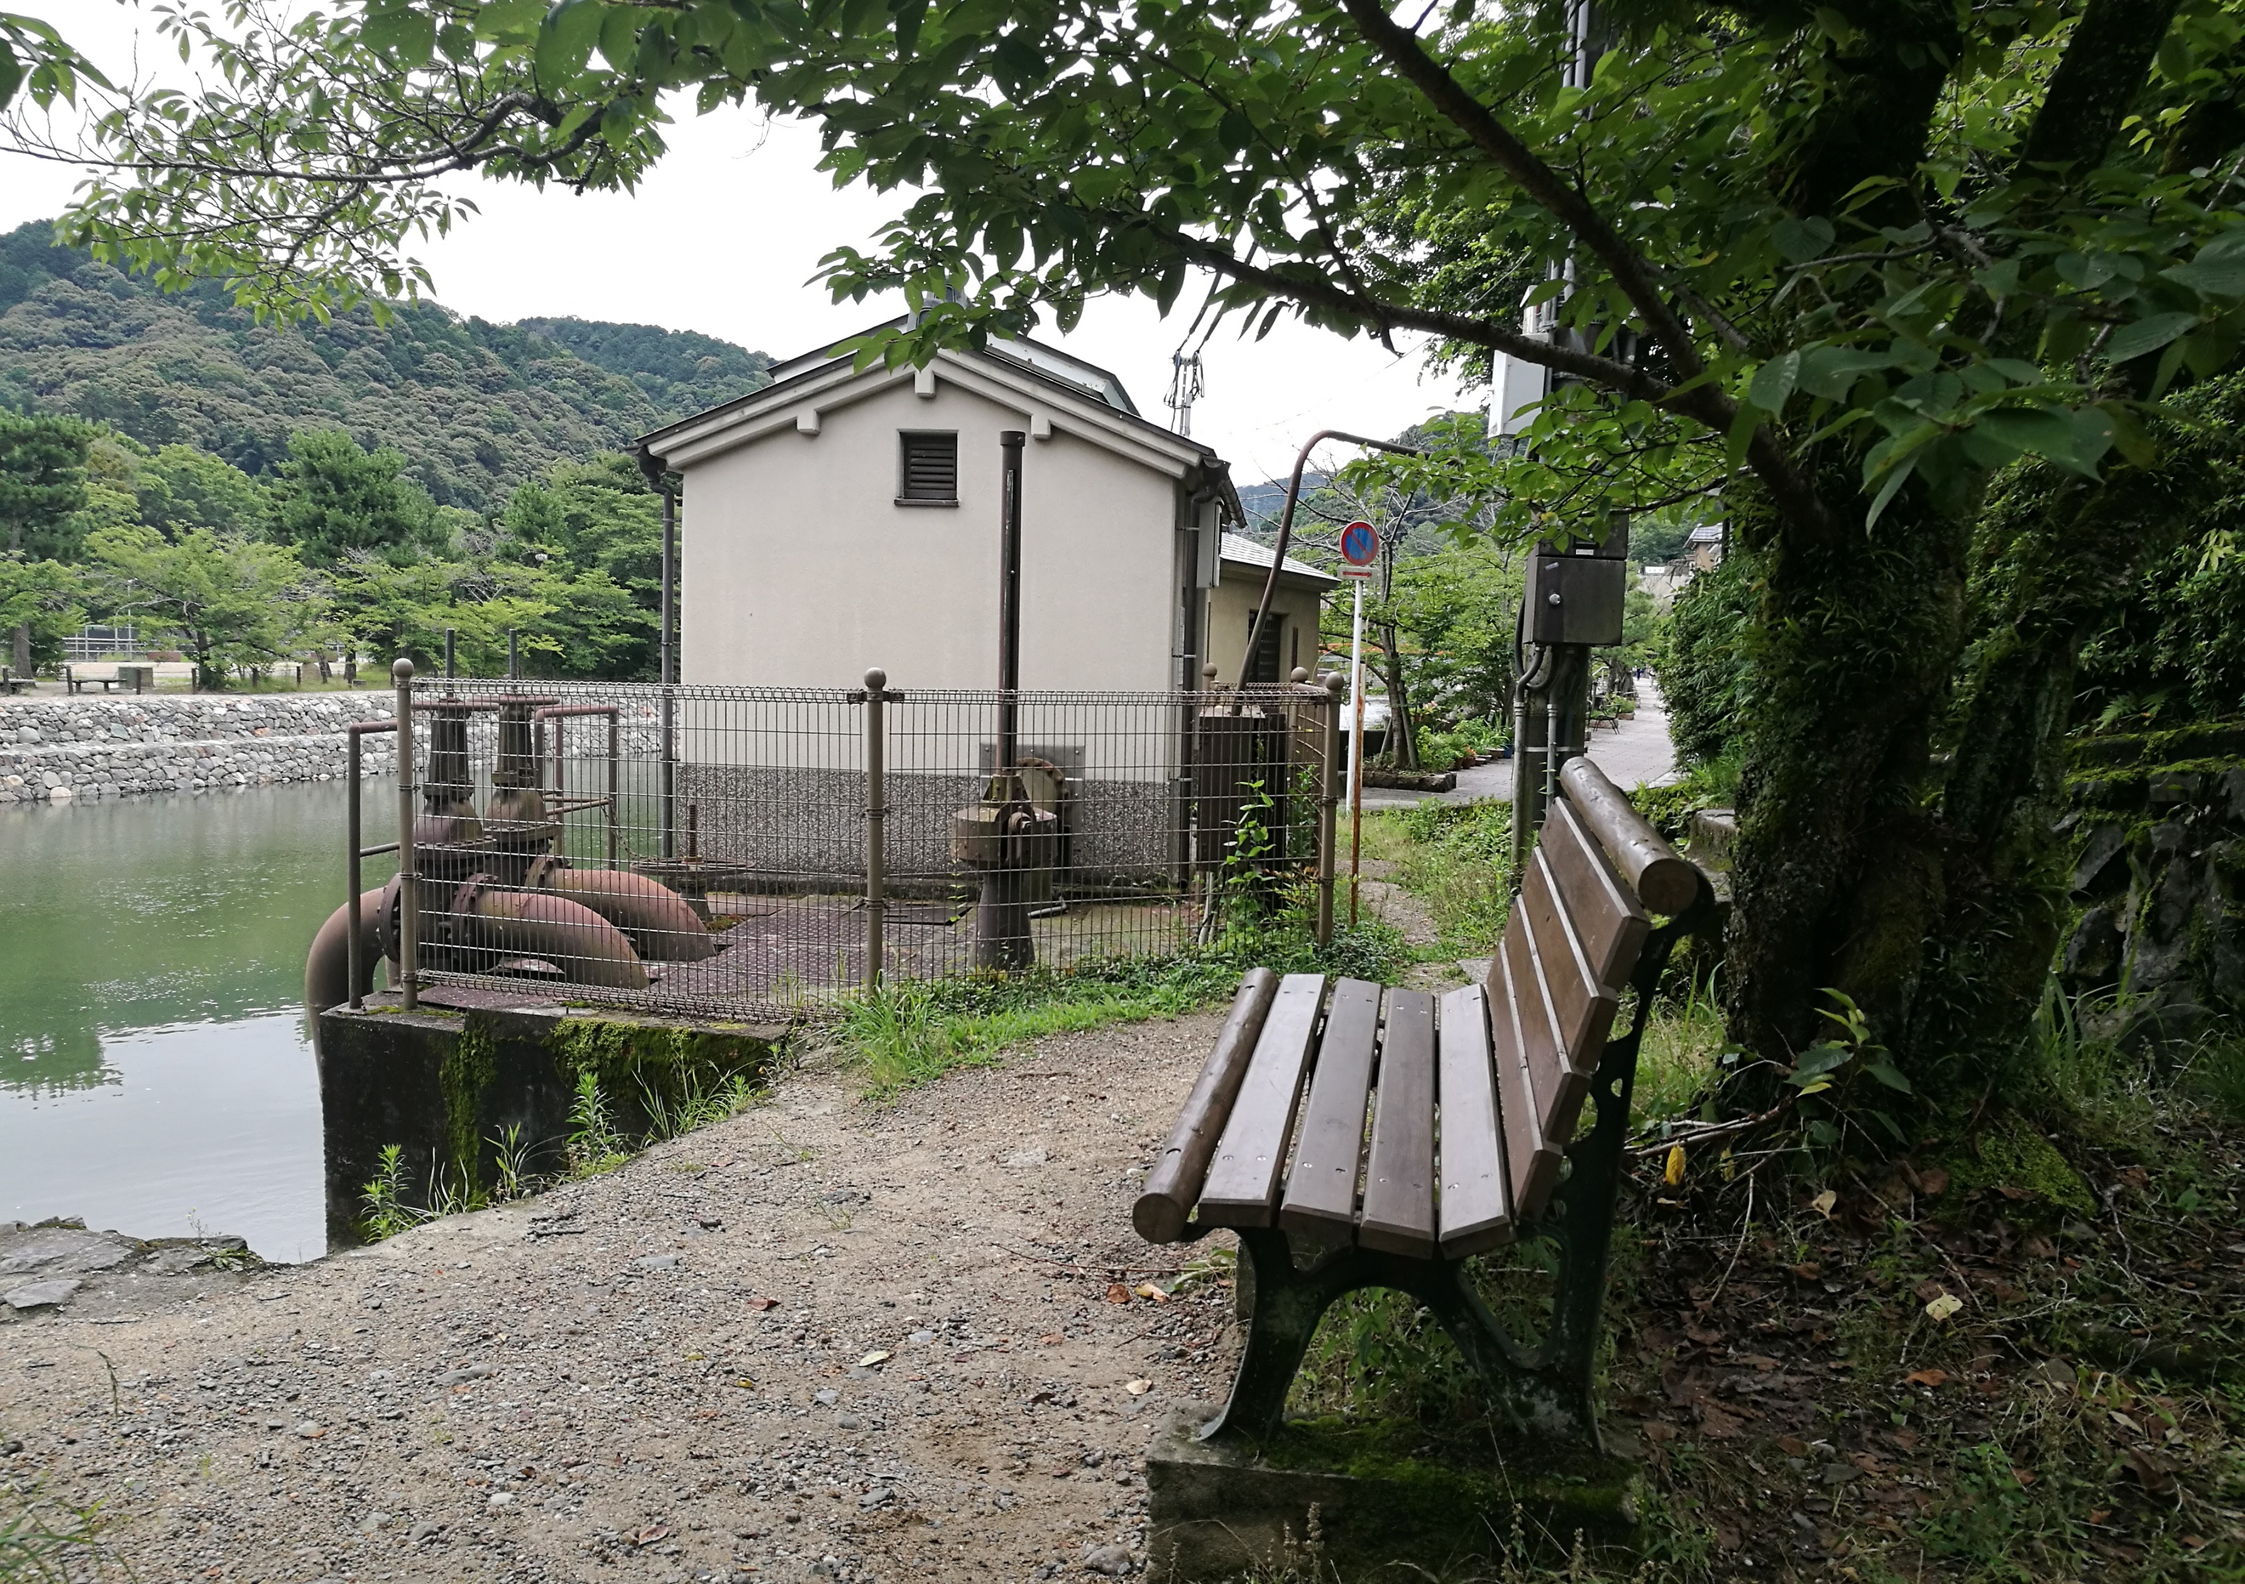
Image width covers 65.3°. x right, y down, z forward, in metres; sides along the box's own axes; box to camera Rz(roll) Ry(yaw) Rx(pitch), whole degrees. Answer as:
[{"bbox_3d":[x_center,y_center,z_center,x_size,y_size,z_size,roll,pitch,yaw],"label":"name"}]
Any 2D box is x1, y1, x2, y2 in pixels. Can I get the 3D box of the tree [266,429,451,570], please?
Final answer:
[{"bbox_3d":[-26.232,-8.323,60.000,6.310,8.126,6.000,1,6,0],"label":"tree"}]

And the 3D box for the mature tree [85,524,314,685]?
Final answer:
[{"bbox_3d":[-26.262,-5.320,49.758,6.561,4.607,6.200,1,6,0],"label":"mature tree"}]

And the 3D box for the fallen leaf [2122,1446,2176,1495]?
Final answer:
[{"bbox_3d":[1.466,0.968,2.500,0.055,0.025,0.075,-2,7,-32],"label":"fallen leaf"}]

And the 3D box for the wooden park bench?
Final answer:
[{"bbox_3d":[0.515,0.445,3.037,0.742,0.901,1.533,2,6,10],"label":"wooden park bench"}]

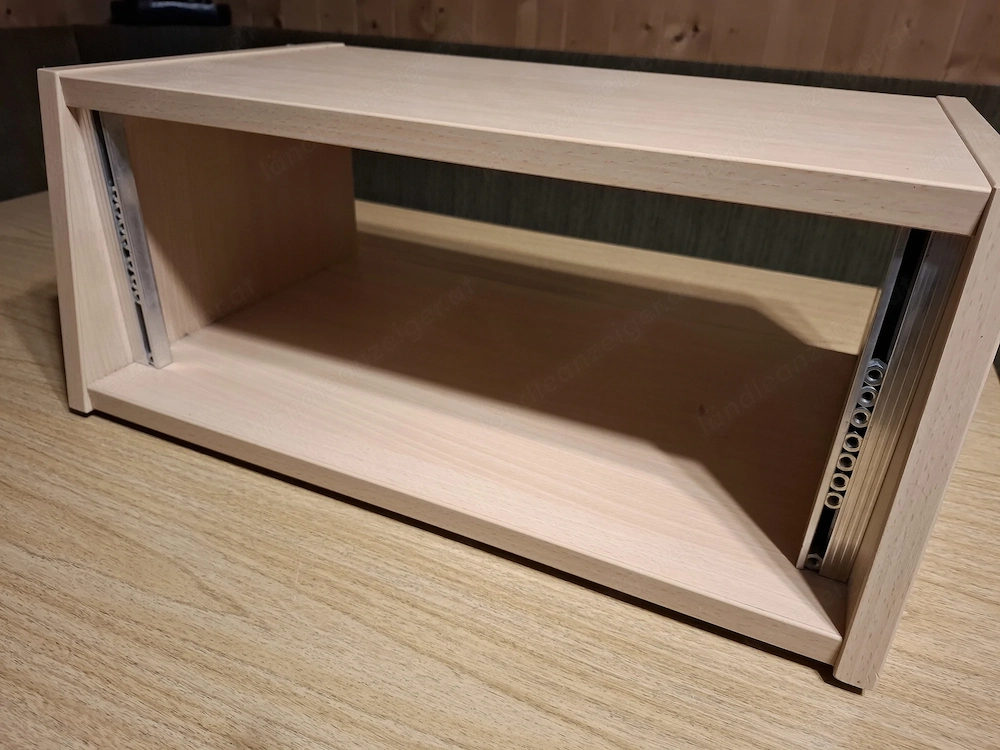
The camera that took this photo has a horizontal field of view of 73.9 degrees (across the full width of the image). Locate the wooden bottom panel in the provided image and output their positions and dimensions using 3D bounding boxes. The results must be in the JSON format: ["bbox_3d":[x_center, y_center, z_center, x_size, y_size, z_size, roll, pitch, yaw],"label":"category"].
[{"bbox_3d":[-0.006,0.001,0.509,0.488,0.018,0.306,14,33,20],"label":"wooden bottom panel"}]

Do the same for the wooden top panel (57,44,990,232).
[{"bbox_3d":[0.009,-0.176,0.428,0.488,0.018,0.262,14,33,20],"label":"wooden top panel"}]

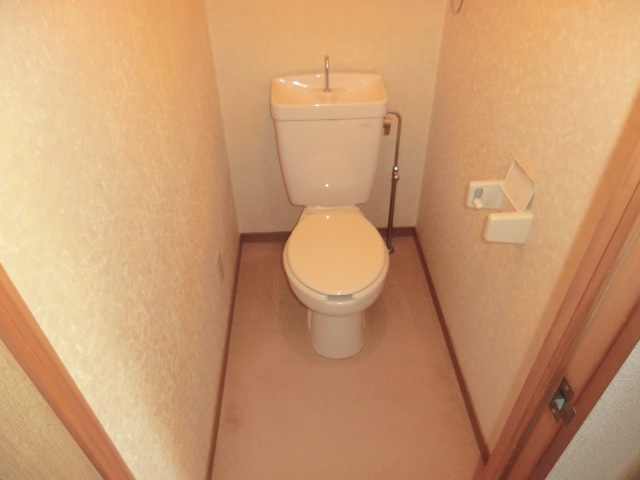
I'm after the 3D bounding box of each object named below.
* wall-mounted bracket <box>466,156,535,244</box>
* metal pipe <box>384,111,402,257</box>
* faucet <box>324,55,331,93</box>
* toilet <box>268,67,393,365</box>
[{"bbox_3d":[0.428,-0.096,1.067,0.105,0.140,0.170,-2,39,-1],"label":"wall-mounted bracket"},{"bbox_3d":[0.291,-0.215,1.870,0.087,0.690,0.045,-2,39,-1],"label":"metal pipe"},{"bbox_3d":[0.027,-0.568,1.527,0.022,0.130,0.060,-2,39,-1],"label":"faucet"},{"bbox_3d":[0.044,-0.067,1.600,0.395,0.805,0.742,-2,39,-1],"label":"toilet"}]

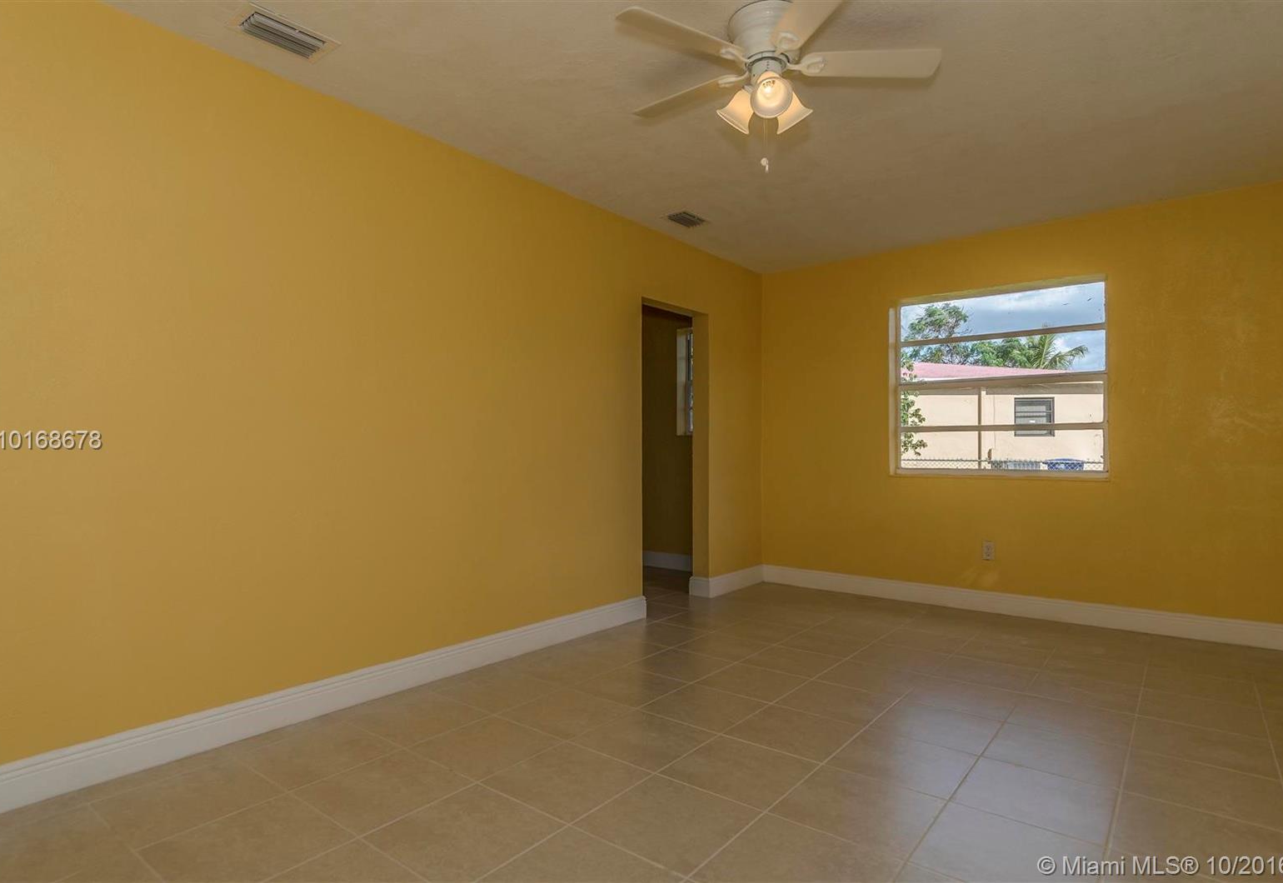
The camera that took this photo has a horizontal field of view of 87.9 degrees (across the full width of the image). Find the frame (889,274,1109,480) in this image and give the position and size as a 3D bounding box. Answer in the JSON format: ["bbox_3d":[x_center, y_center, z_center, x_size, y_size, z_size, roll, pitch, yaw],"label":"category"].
[{"bbox_3d":[2.401,-0.387,4.572,1.318,1.258,0.110,-1,-1,37],"label":"frame"}]

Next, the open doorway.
[{"bbox_3d":[0.198,0.106,4.695,0.150,2.101,0.788,-1,-1,39],"label":"open doorway"}]

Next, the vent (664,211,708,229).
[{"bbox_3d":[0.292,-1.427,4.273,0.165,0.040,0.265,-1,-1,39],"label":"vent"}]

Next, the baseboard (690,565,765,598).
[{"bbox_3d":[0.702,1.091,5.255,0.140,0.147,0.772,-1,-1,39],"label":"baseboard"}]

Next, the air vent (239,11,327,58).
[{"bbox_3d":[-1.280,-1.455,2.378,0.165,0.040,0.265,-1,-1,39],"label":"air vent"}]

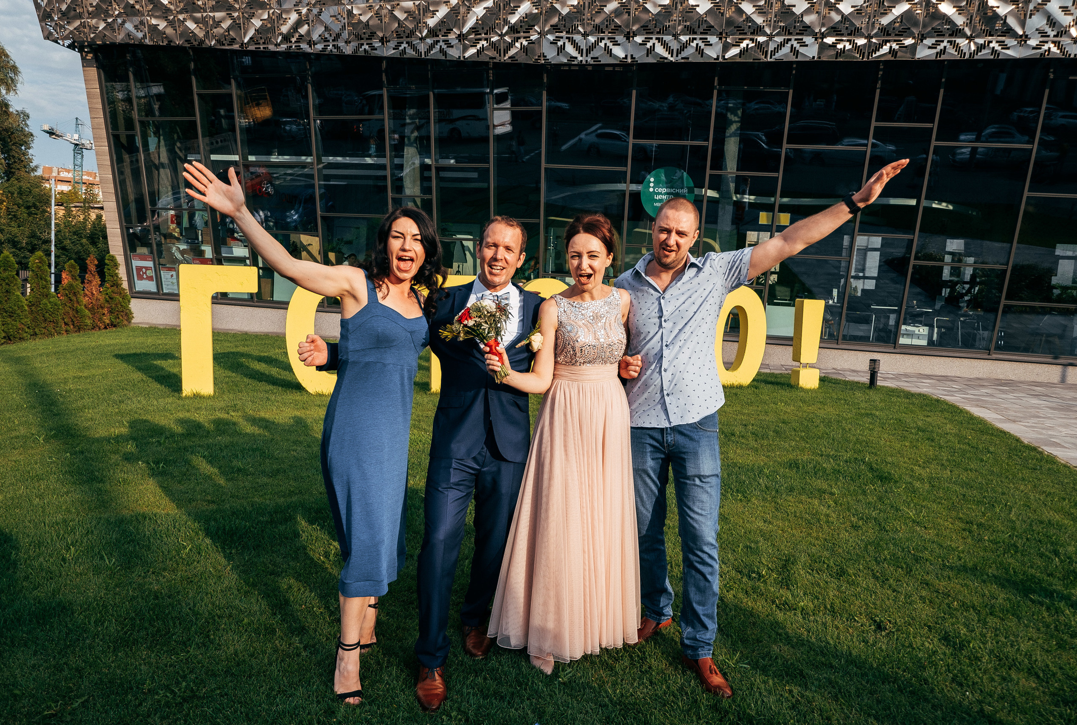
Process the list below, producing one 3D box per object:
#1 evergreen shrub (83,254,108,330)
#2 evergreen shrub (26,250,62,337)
[{"bbox_3d":[-9.996,-1.556,14.903,0.640,1.620,0.640,3,7,0],"label":"evergreen shrub"},{"bbox_3d":[-9.722,-1.308,12.971,0.670,1.600,0.670,3,7,0],"label":"evergreen shrub"}]

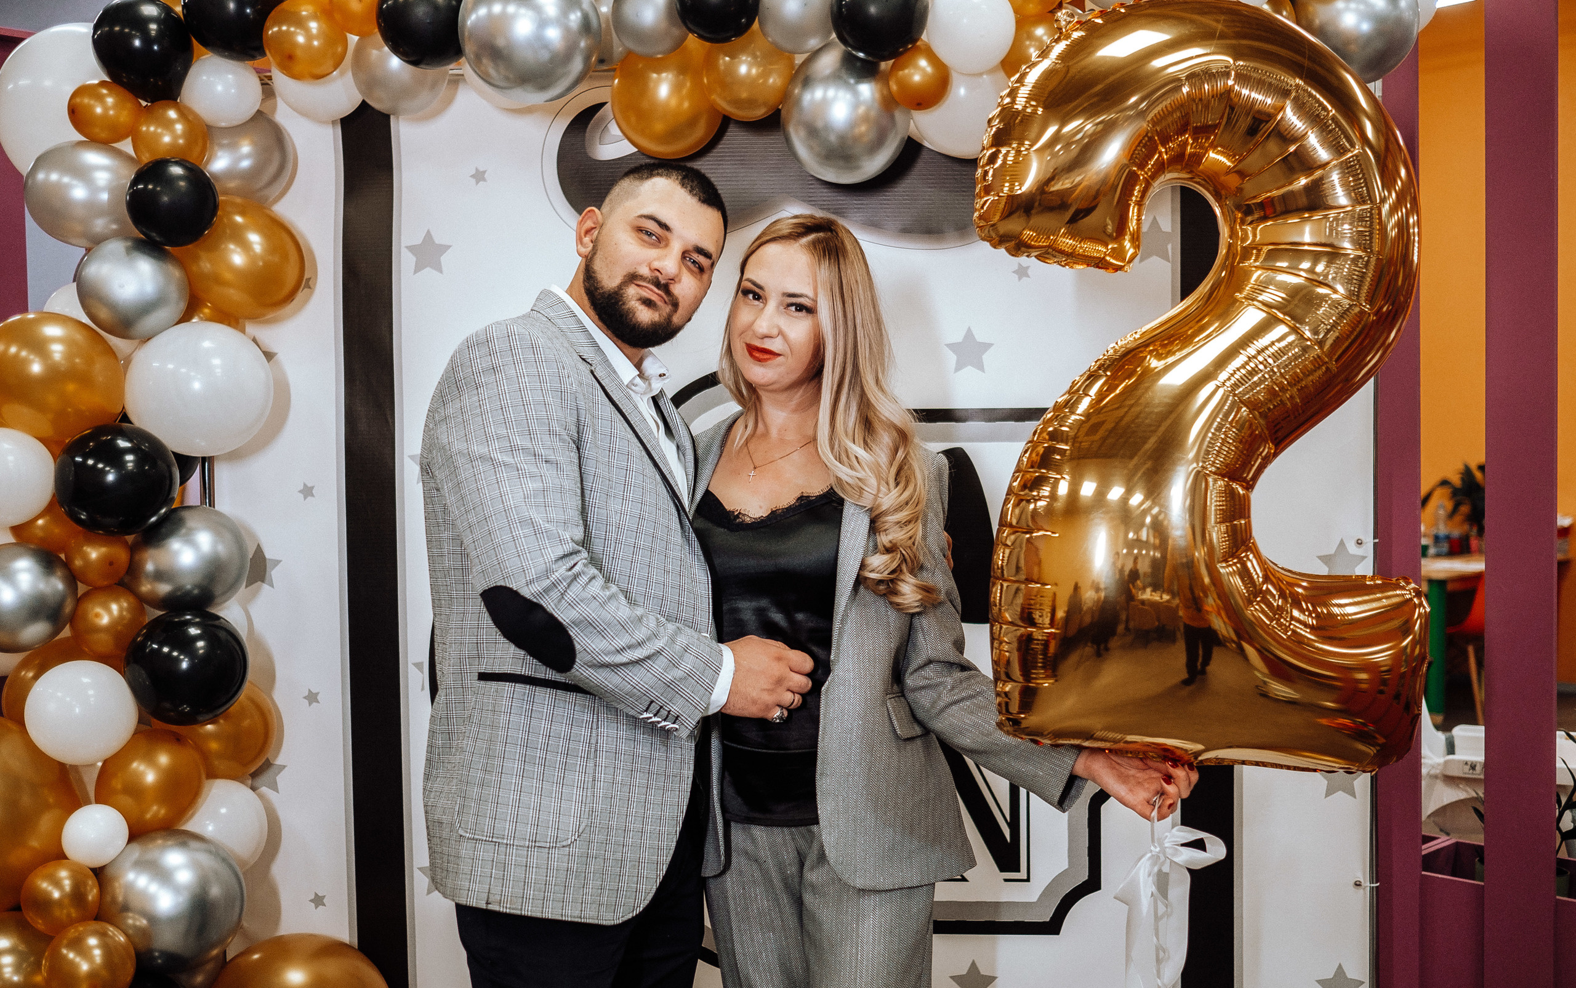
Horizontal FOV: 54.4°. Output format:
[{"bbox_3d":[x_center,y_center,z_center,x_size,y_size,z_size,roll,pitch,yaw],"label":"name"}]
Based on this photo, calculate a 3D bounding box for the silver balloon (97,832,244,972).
[{"bbox_3d":[-0.972,0.643,2.420,0.213,0.231,0.236,0,1,0],"label":"silver balloon"}]

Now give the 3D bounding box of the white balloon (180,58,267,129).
[{"bbox_3d":[-0.879,-0.625,2.380,0.117,0.118,0.124,-1,2,-20],"label":"white balloon"}]

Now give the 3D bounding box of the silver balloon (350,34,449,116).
[{"bbox_3d":[-0.614,-0.673,2.420,0.150,0.151,0.159,-1,2,-14],"label":"silver balloon"}]

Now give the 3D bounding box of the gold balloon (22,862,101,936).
[{"bbox_3d":[-1.026,0.571,2.160,0.102,0.103,0.109,-2,2,-26],"label":"gold balloon"}]

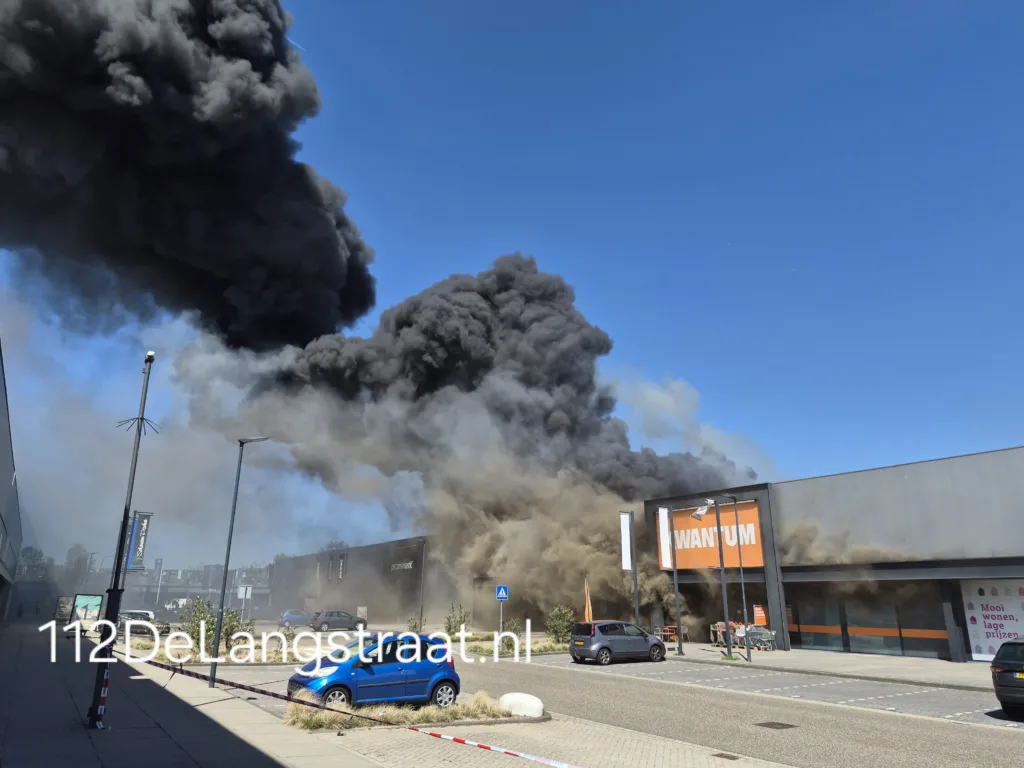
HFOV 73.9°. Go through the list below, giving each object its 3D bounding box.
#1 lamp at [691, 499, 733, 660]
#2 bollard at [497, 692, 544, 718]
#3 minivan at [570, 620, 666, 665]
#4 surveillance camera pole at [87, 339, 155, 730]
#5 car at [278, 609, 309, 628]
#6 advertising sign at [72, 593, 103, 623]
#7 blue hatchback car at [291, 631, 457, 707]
[{"bbox_3d":[8.469,8.131,28.725,1.600,6.520,0.350,12,-21,-32],"label":"lamp"},{"bbox_3d":[0.187,6.397,13.649,0.570,0.385,1.120,12,-21,-32],"label":"bollard"},{"bbox_3d":[4.393,10.552,27.914,4.090,1.550,1.690,10,-20,-27],"label":"minivan"},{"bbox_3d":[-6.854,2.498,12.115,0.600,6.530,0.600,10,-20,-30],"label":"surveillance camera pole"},{"bbox_3d":[-18.671,20.619,60.113,3.800,1.470,1.680,11,-20,-29],"label":"car"},{"bbox_3d":[-19.584,10.637,31.351,1.300,1.830,0.450,11,-20,-32],"label":"advertising sign"},{"bbox_3d":[-2.888,5.976,14.185,3.430,1.470,1.640,11,-20,-29],"label":"blue hatchback car"}]

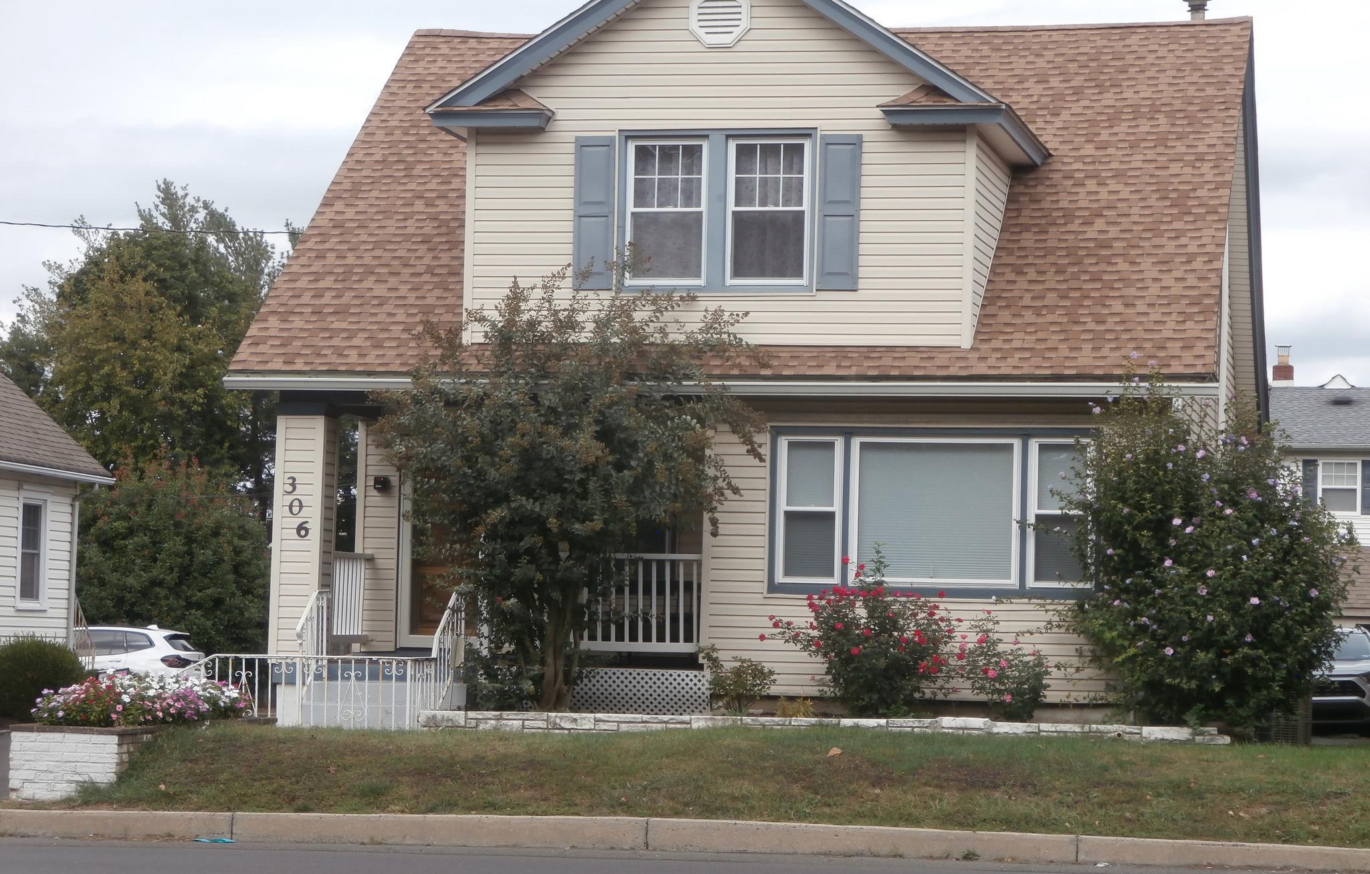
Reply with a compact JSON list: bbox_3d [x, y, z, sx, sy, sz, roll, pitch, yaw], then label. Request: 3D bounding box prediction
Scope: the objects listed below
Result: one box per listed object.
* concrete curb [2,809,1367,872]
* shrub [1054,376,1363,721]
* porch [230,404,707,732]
[{"bbox_3d":[-0.186,2.880,24.250,10.028,0.220,0.180,0,-2,12],"label":"concrete curb"},{"bbox_3d":[4.349,0.964,28.446,2.400,3.040,2.100,1,-2,12],"label":"shrub"},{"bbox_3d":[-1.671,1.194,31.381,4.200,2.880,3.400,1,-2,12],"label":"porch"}]

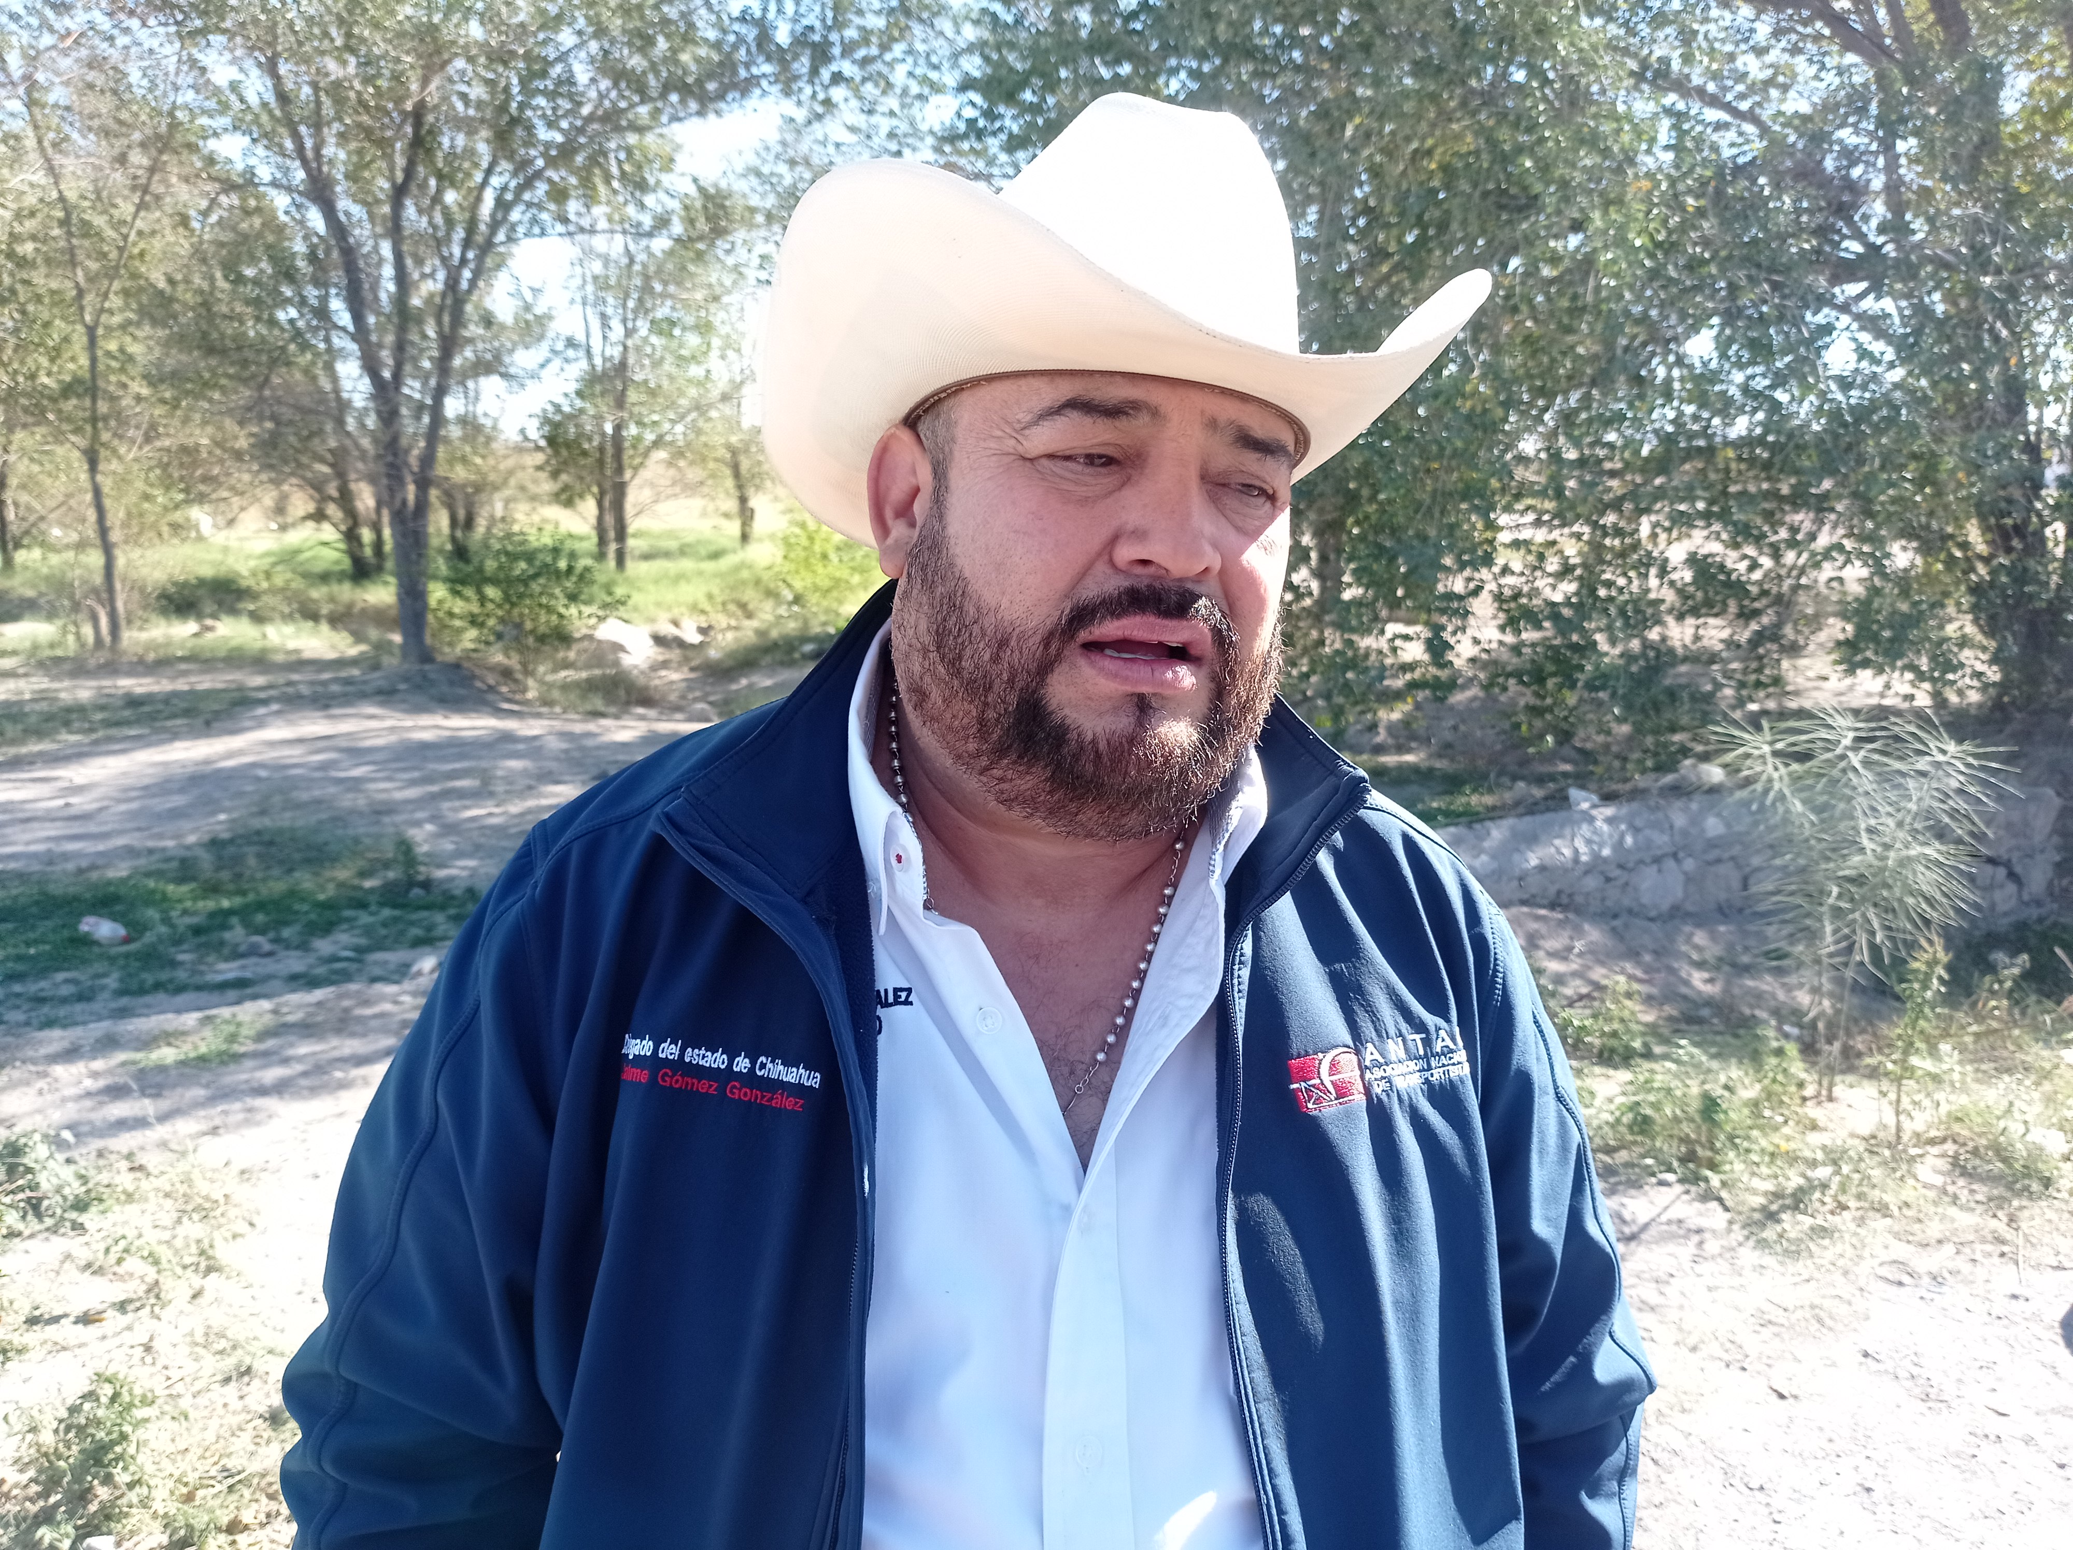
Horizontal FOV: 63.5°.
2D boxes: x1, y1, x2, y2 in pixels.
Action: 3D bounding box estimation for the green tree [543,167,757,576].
[{"bbox_3d":[-5.316,-5.554,22.863,2.940,5.460,2.790,0,11,0],"label":"green tree"}]

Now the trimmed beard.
[{"bbox_3d":[0.025,-0.037,0.695,0.160,0.135,0.115,9,-2,-21],"label":"trimmed beard"}]

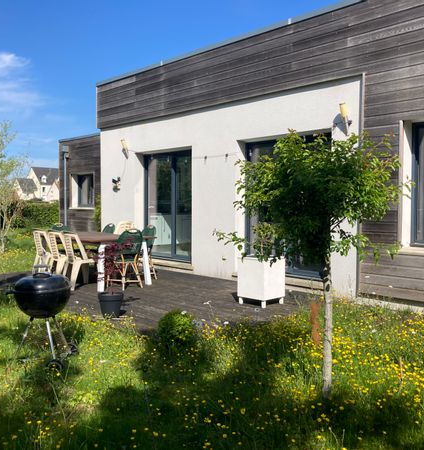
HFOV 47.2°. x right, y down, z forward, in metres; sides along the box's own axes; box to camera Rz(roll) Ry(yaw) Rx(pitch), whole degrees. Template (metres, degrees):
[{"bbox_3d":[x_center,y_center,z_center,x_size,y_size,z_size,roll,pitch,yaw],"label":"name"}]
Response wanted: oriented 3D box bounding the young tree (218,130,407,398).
[{"bbox_3d":[0.810,0.324,3.950,1.500,2.170,1.450,1,2,0],"label":"young tree"}]

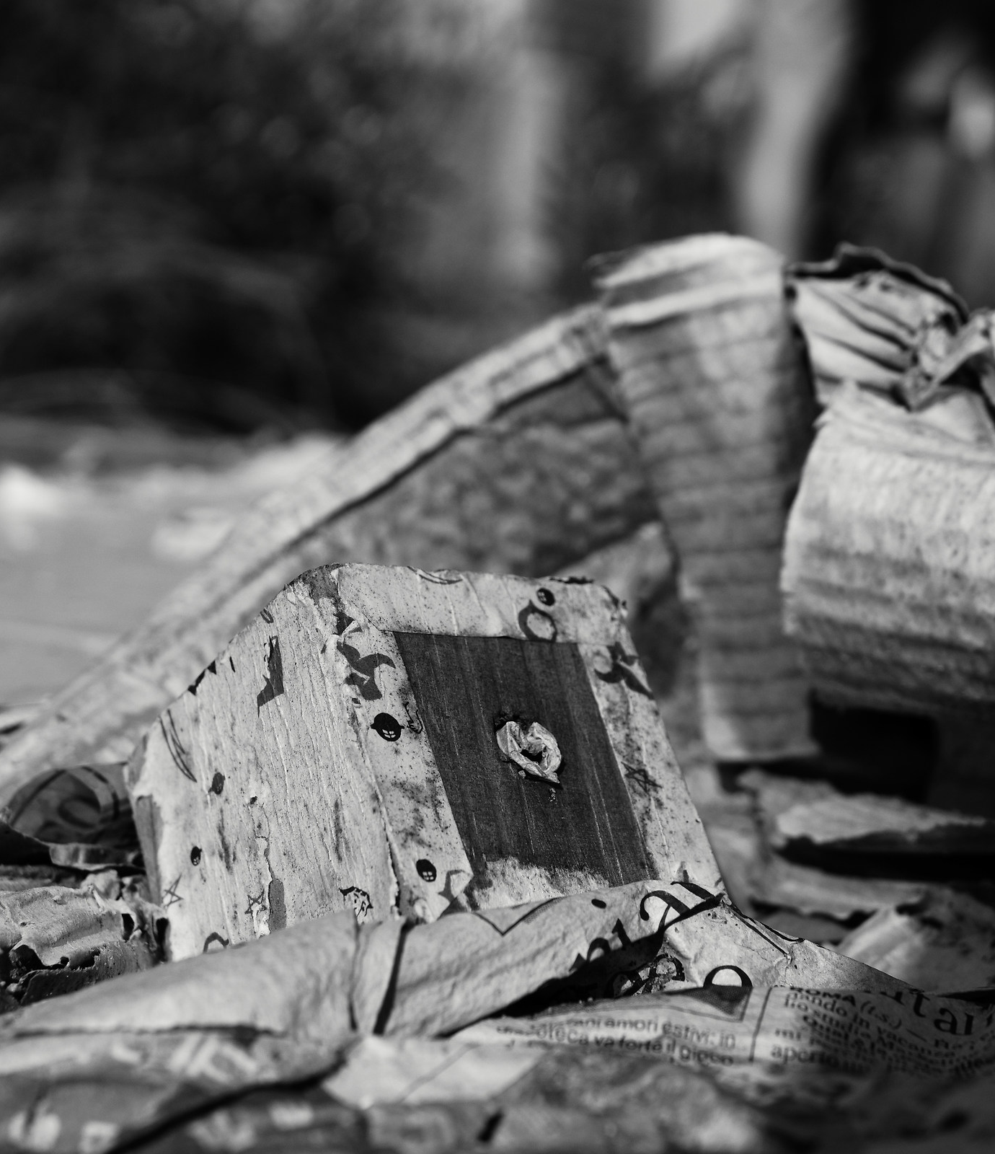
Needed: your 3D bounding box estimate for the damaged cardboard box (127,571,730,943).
[{"bbox_3d":[-0.014,0.049,0.464,0.068,0.072,0.073,4,-30,-37],"label":"damaged cardboard box"}]

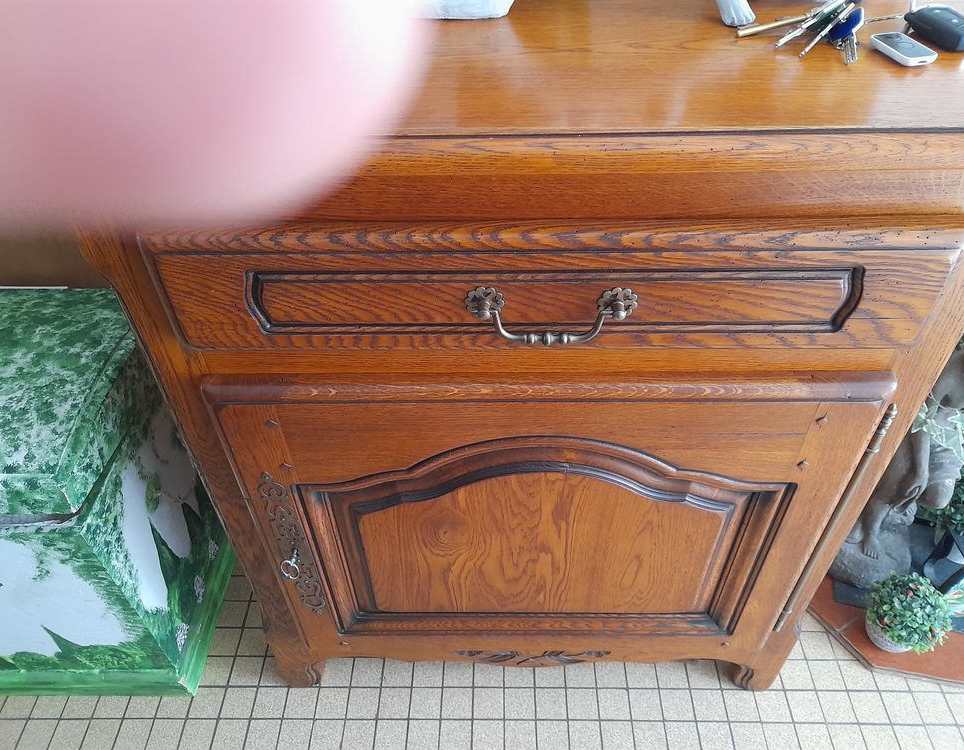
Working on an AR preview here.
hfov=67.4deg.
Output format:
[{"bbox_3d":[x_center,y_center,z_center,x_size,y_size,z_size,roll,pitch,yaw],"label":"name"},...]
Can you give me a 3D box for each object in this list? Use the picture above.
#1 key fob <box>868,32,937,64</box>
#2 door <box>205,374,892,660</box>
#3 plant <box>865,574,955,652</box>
[{"bbox_3d":[0.365,-0.281,0.627,0.031,0.009,0.055,-9,45,-8],"label":"key fob"},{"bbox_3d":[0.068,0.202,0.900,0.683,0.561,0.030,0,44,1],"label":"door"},{"bbox_3d":[0.710,0.399,1.207,0.125,0.137,0.125,0,44,1],"label":"plant"}]

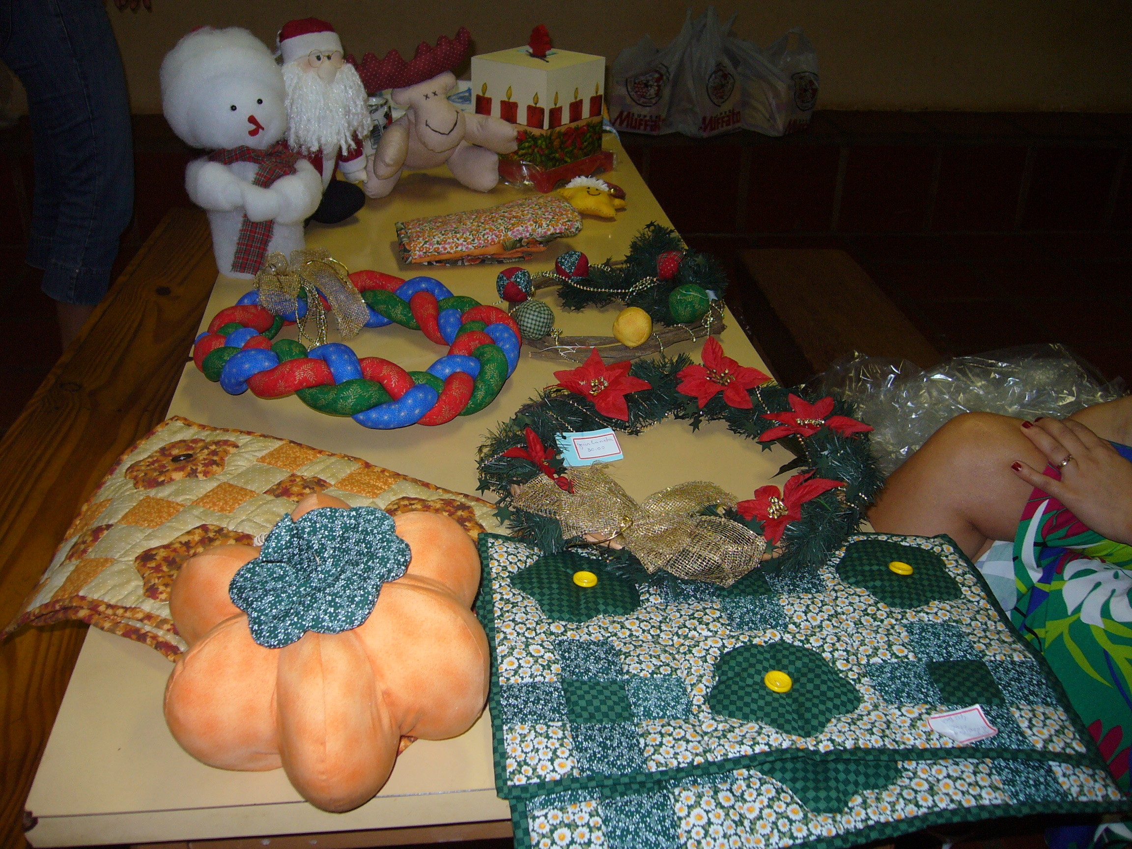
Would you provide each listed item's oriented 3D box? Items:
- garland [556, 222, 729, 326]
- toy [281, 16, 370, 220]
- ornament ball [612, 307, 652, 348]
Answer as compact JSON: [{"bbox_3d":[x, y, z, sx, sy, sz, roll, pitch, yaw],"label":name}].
[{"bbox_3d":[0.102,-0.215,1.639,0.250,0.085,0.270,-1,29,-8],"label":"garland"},{"bbox_3d":[-0.411,-0.523,1.968,0.163,0.325,0.137,-12,31,-24],"label":"toy"},{"bbox_3d":[0.087,-0.132,1.507,0.052,0.052,0.052,2,28,0],"label":"ornament ball"}]

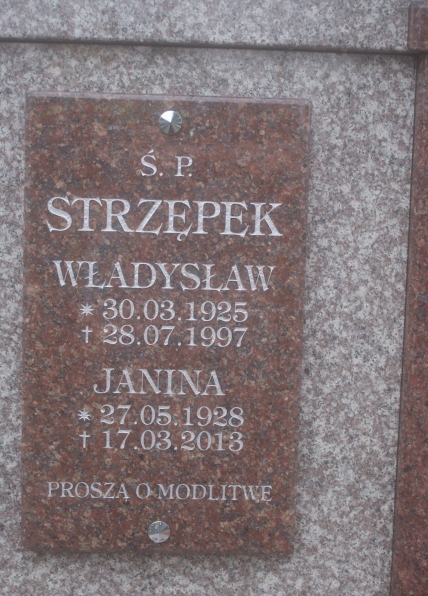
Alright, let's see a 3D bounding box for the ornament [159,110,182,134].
[{"bbox_3d":[-0.045,-0.184,0.970,0.024,0.024,0.009,1,6,-2],"label":"ornament"}]

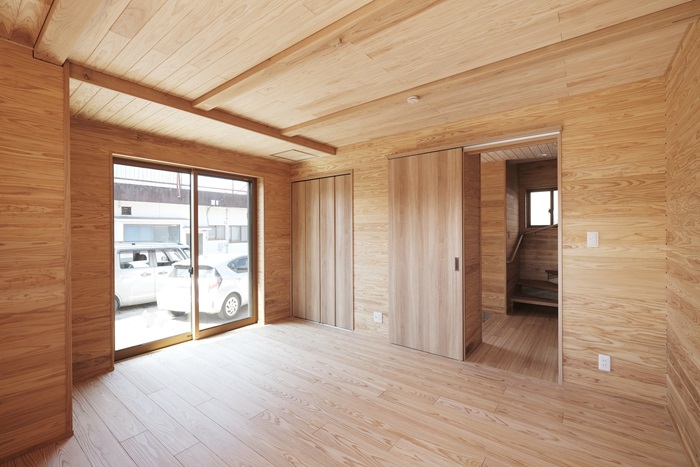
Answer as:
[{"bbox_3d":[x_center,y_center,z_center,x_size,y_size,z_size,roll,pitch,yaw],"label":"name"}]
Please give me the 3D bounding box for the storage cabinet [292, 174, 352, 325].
[{"bbox_3d":[-0.282,0.247,4.222,1.120,2.020,0.450,0,1,36],"label":"storage cabinet"}]

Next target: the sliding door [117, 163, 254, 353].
[{"bbox_3d":[-1.846,0.260,3.519,0.100,2.030,1.680,0,1,36],"label":"sliding door"}]

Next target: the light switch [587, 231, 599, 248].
[{"bbox_3d":[1.935,0.052,2.324,0.070,0.119,0.010,0,1,36],"label":"light switch"}]

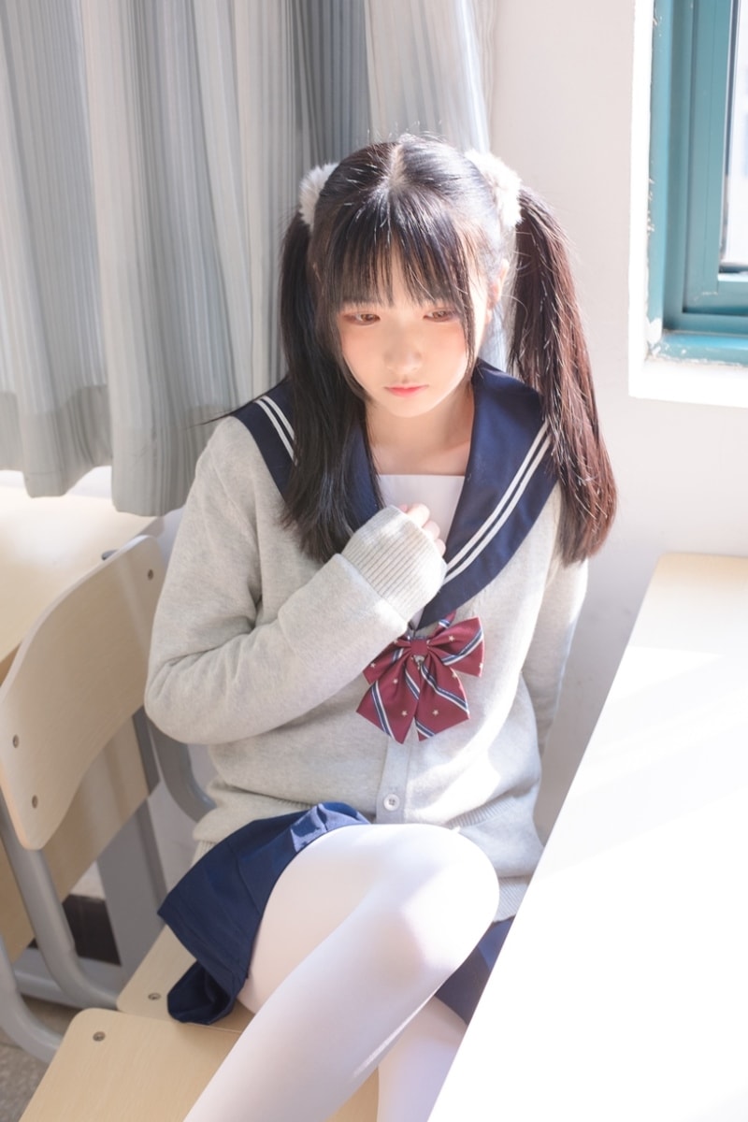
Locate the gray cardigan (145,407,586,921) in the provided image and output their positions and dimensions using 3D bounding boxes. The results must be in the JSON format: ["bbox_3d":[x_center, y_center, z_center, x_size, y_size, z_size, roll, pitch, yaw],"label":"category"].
[{"bbox_3d":[-0.009,0.105,2.360,0.440,0.510,0.340,-10,35,-11],"label":"gray cardigan"}]

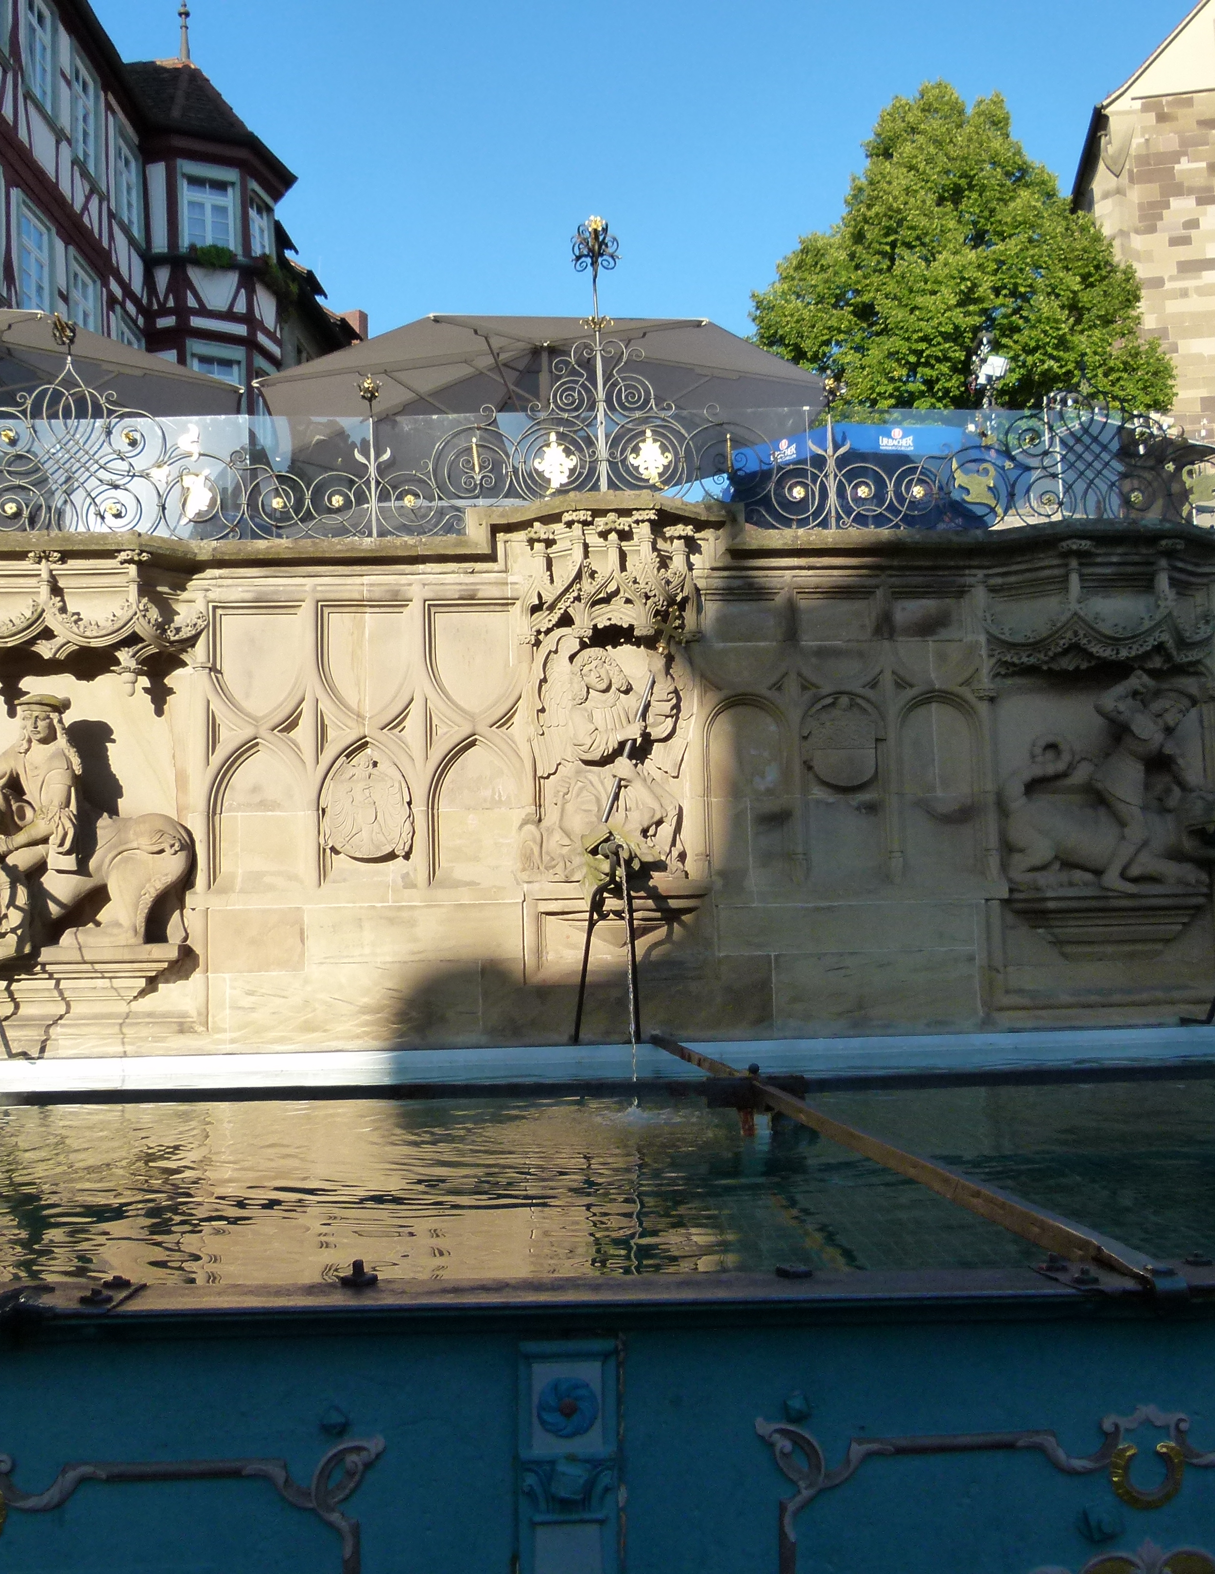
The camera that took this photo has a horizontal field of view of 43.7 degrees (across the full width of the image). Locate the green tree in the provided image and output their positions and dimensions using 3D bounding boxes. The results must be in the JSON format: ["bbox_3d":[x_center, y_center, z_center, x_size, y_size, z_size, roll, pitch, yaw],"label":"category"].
[{"bbox_3d":[8.970,-11.191,38.352,10.369,14.000,10.057,-1,-6,0],"label":"green tree"}]

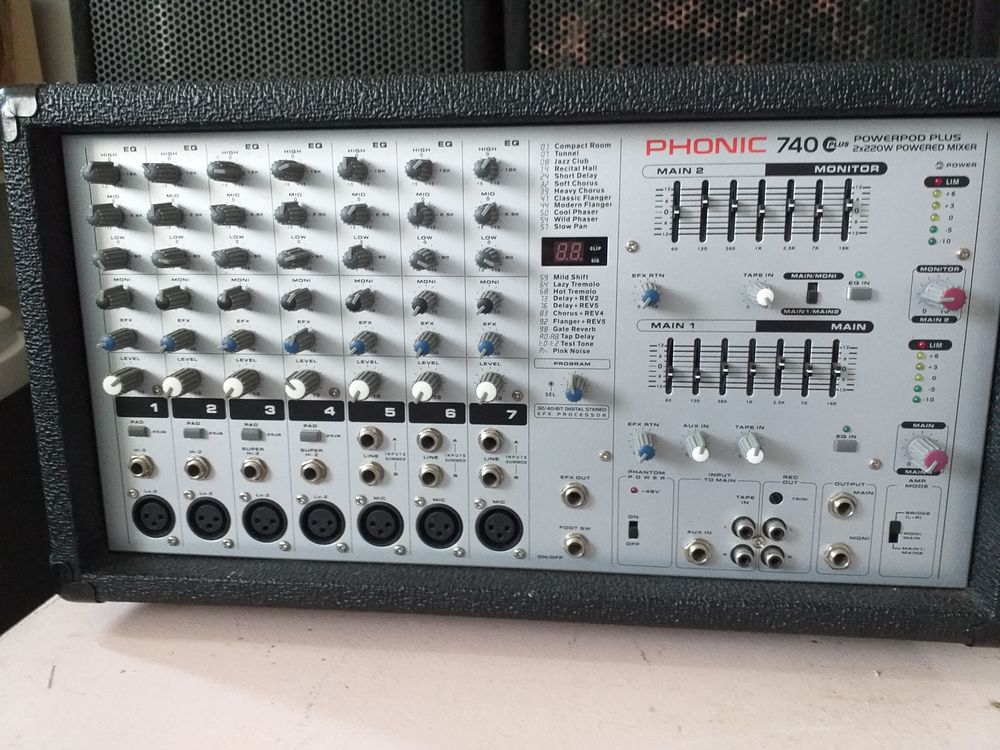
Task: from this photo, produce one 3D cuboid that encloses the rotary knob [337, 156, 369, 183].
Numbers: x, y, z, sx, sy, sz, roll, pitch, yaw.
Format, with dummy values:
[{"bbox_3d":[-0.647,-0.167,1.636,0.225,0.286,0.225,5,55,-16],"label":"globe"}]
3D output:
[{"bbox_3d":[-0.064,-0.090,0.324,0.010,0.010,0.015,1,11,6],"label":"rotary knob"}]

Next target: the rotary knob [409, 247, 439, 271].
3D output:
[{"bbox_3d":[-0.034,-0.051,0.327,0.011,0.011,0.015,1,11,6],"label":"rotary knob"}]

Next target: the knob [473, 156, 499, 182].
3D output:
[{"bbox_3d":[-0.006,-0.087,0.317,0.011,0.011,0.015,1,11,6],"label":"knob"}]

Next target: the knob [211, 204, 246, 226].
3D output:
[{"bbox_3d":[-0.121,-0.070,0.333,0.011,0.011,0.015,1,11,6],"label":"knob"}]

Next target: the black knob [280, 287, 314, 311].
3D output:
[{"bbox_3d":[-0.094,-0.035,0.348,0.011,0.011,0.017,1,11,6],"label":"black knob"}]

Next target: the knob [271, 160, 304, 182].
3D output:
[{"bbox_3d":[-0.093,-0.090,0.328,0.010,0.010,0.015,1,11,6],"label":"knob"}]

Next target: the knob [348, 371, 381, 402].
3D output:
[{"bbox_3d":[-0.063,0.005,0.343,0.012,0.012,0.015,1,11,6],"label":"knob"}]

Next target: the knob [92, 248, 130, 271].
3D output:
[{"bbox_3d":[-0.179,-0.053,0.345,0.011,0.011,0.014,1,11,6],"label":"knob"}]

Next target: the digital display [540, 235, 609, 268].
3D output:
[{"bbox_3d":[0.033,-0.054,0.329,0.029,0.013,0.003,1,11,6],"label":"digital display"}]

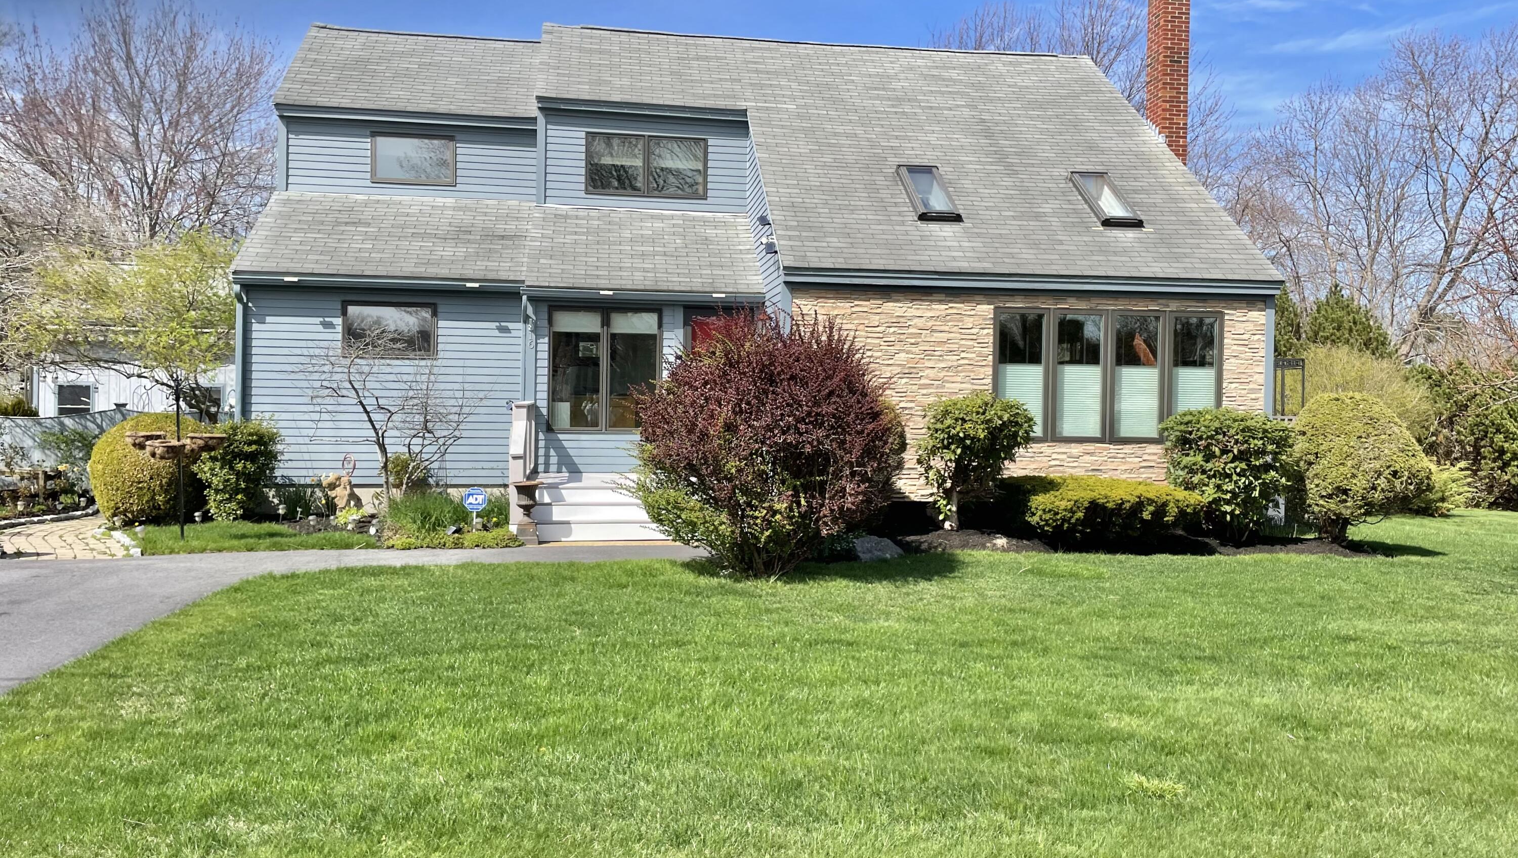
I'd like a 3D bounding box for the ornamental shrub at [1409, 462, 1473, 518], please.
[{"bbox_3d":[9.913,0.879,16.757,1.200,0.764,1.100,0,1,-9],"label":"ornamental shrub"}]

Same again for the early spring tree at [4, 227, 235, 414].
[{"bbox_3d":[-8.856,-0.971,16.200,3.117,3.800,3.117,1,1,-8],"label":"early spring tree"}]

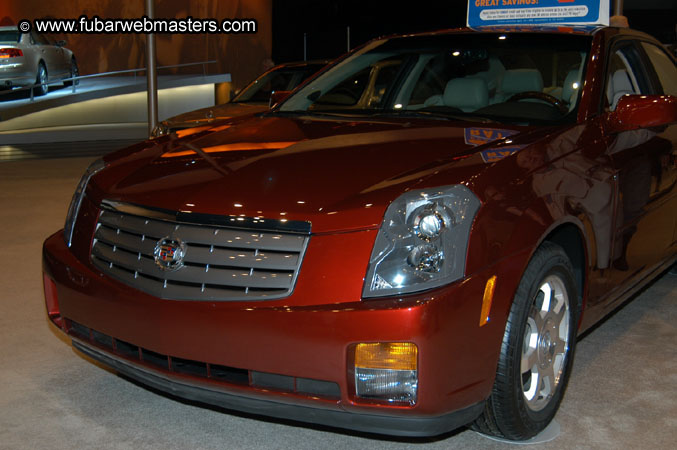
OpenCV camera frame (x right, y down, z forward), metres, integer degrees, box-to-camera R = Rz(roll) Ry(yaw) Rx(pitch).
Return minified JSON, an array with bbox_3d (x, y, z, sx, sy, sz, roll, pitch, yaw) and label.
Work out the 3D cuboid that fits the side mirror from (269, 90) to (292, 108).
[{"bbox_3d":[-0.320,-0.606,4.282,0.220,0.140,0.140,6,11,34],"label":"side mirror"}]

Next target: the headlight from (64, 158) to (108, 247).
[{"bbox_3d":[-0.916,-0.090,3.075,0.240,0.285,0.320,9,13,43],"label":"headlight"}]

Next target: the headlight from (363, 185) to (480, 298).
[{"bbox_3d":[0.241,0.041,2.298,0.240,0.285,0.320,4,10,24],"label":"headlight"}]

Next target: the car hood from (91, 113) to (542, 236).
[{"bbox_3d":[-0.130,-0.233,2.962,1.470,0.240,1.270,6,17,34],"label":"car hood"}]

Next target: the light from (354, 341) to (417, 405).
[{"bbox_3d":[0.129,0.382,2.242,0.160,0.150,0.090,5,11,26],"label":"light"}]

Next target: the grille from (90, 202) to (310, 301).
[{"bbox_3d":[-0.470,0.084,2.508,0.860,0.255,0.160,6,11,34],"label":"grille"}]

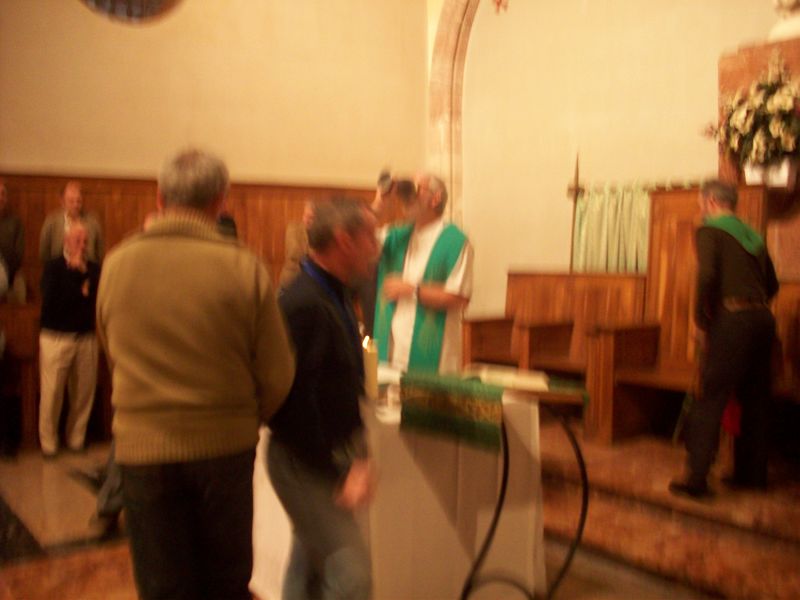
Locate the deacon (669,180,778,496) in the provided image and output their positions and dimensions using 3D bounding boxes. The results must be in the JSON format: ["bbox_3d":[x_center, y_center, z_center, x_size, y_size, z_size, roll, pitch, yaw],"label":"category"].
[{"bbox_3d":[1.700,0.187,4.486,0.520,1.660,0.500,-3,5,-41],"label":"deacon"}]

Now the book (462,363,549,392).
[{"bbox_3d":[0.399,0.292,3.200,0.210,0.060,0.300,-3,4,-38],"label":"book"}]

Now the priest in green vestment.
[{"bbox_3d":[0.112,0.262,4.505,0.560,1.840,0.480,2,4,31],"label":"priest in green vestment"}]

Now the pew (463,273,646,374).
[{"bbox_3d":[1.161,0.358,6.466,0.680,1.080,1.400,-3,4,-38],"label":"pew"}]

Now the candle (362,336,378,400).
[{"bbox_3d":[-0.114,0.264,3.300,0.056,0.240,0.056,0,3,0],"label":"candle"}]

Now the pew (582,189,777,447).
[{"bbox_3d":[1.822,0.101,5.606,0.680,1.700,0.880,-3,4,-38],"label":"pew"}]

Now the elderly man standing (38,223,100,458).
[{"bbox_3d":[-2.508,0.293,6.500,0.470,1.760,0.360,-2,4,-23],"label":"elderly man standing"}]

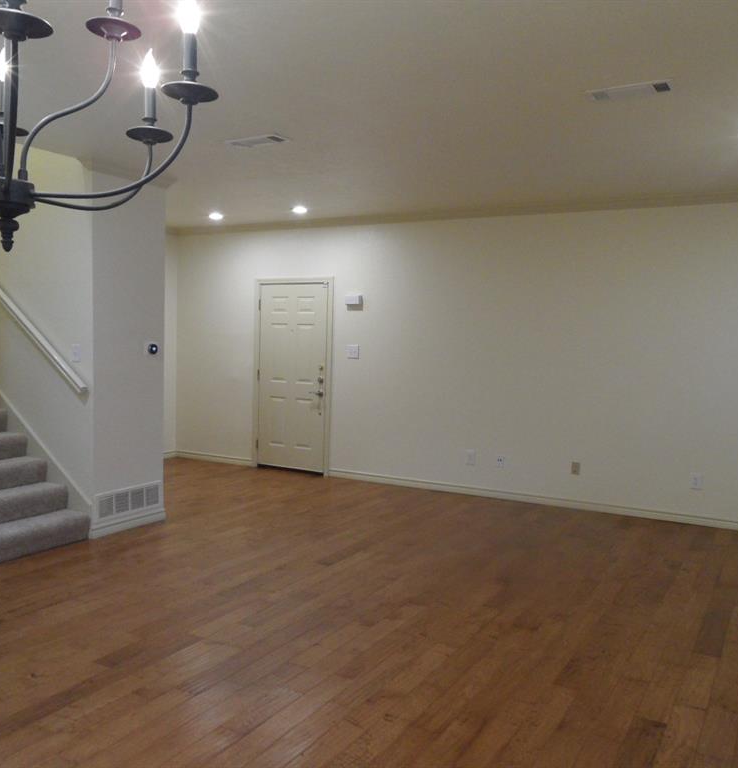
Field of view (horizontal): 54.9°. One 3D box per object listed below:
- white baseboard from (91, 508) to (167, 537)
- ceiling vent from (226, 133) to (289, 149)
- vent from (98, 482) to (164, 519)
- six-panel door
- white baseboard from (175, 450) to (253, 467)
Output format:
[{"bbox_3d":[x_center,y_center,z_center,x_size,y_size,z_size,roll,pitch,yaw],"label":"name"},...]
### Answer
[{"bbox_3d":[-1.810,1.042,5.329,0.020,0.100,0.690,3,4,30],"label":"white baseboard"},{"bbox_3d":[-0.708,-1.557,4.587,0.390,0.020,0.185,3,4,28],"label":"ceiling vent"},{"bbox_3d":[-1.817,0.889,5.416,0.020,0.195,0.635,4,4,31],"label":"vent"},{"bbox_3d":[-0.843,-0.074,7.904,0.910,2.050,0.045,3,4,28],"label":"six-panel door"},{"bbox_3d":[-1.846,0.870,8.469,1.163,0.090,0.016,3,4,28],"label":"white baseboard"}]

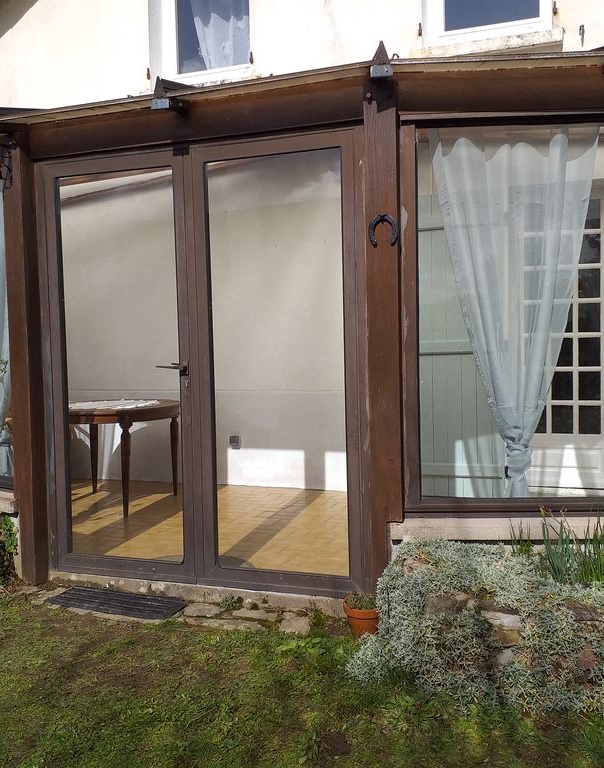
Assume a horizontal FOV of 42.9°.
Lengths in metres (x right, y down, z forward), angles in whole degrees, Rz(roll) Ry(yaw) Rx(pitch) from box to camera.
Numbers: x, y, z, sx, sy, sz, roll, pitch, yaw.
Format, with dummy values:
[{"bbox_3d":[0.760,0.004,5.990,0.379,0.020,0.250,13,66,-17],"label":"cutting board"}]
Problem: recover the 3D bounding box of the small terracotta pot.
[{"bbox_3d":[0.266,1.039,3.376,0.178,0.160,0.178,-1,3,0],"label":"small terracotta pot"}]

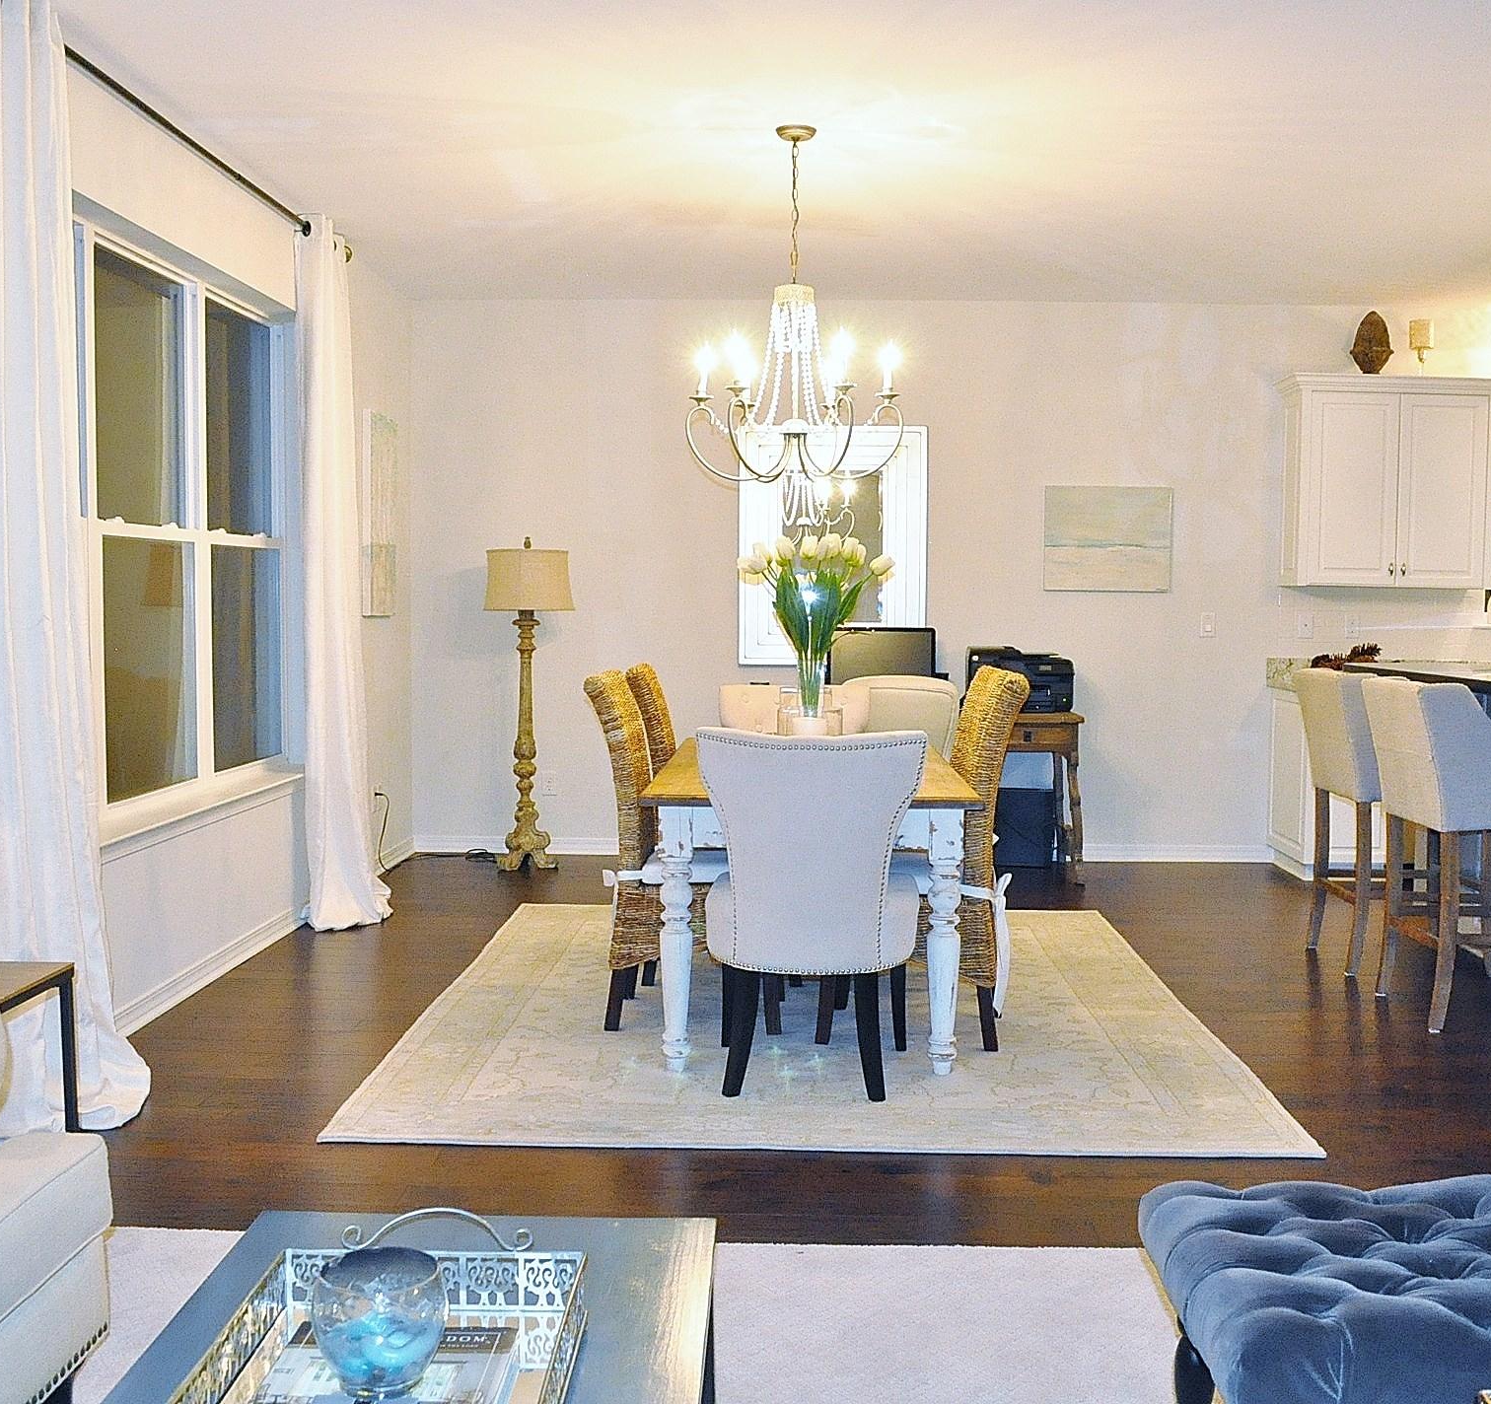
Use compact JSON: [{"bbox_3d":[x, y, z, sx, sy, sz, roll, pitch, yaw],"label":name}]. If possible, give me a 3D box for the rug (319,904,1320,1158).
[{"bbox_3d":[0.220,0.959,5.202,2.400,0.012,2.900,0,4,2],"label":"rug"}]

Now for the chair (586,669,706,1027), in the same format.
[{"bbox_3d":[-0.171,0.437,4.905,0.610,1.070,0.470,0,4,2],"label":"chair"}]

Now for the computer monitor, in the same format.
[{"bbox_3d":[0.647,-0.154,7.509,0.530,0.390,0.180,0,4,2],"label":"computer monitor"}]

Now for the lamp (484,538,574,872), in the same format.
[{"bbox_3d":[-1.049,0.010,7.673,0.440,1.590,0.440,1,4,2],"label":"lamp"}]

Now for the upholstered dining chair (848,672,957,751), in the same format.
[{"bbox_3d":[0.709,0.369,7.067,0.510,0.980,0.600,2,4,20],"label":"upholstered dining chair"}]

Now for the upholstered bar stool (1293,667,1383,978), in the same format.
[{"bbox_3d":[2.358,0.424,5.754,0.570,1.060,0.520,1,4,2],"label":"upholstered bar stool"}]

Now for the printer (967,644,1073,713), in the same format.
[{"bbox_3d":[1.296,-0.115,7.590,0.460,0.315,0.400,1,4,2],"label":"printer"}]

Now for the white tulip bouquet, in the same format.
[{"bbox_3d":[0.226,-0.200,5.113,0.500,0.690,0.450,0,4,2],"label":"white tulip bouquet"}]

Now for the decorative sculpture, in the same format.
[{"bbox_3d":[2.924,-1.682,7.416,0.212,0.295,0.120,0,4,2],"label":"decorative sculpture"}]

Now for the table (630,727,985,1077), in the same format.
[{"bbox_3d":[0.208,0.585,5.202,0.930,0.770,1.820,1,4,2],"label":"table"}]

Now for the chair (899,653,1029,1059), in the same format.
[{"bbox_3d":[0.517,0.447,4.813,0.610,1.090,0.480,1,4,2],"label":"chair"}]

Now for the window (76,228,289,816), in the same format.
[{"bbox_3d":[-1.830,-0.556,5.372,0.100,1.720,1.800,0,4,2],"label":"window"}]

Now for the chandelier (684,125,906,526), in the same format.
[{"bbox_3d":[0.160,-1.234,4.998,0.700,1.100,0.700,0,4,2],"label":"chandelier"}]

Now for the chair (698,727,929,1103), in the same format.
[{"bbox_3d":[0.182,0.533,4.365,0.590,0.975,0.620,0,4,2],"label":"chair"}]

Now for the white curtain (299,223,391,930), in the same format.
[{"bbox_3d":[-1.625,-0.490,6.377,0.230,2.730,0.640,1,4,2],"label":"white curtain"}]

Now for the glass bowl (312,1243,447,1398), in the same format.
[{"bbox_3d":[-0.381,0.652,1.654,0.145,0.120,0.145,0,4,0],"label":"glass bowl"}]

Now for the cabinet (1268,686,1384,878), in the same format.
[{"bbox_3d":[2.803,0.390,7.576,0.400,0.880,0.610,0,4,2],"label":"cabinet"}]

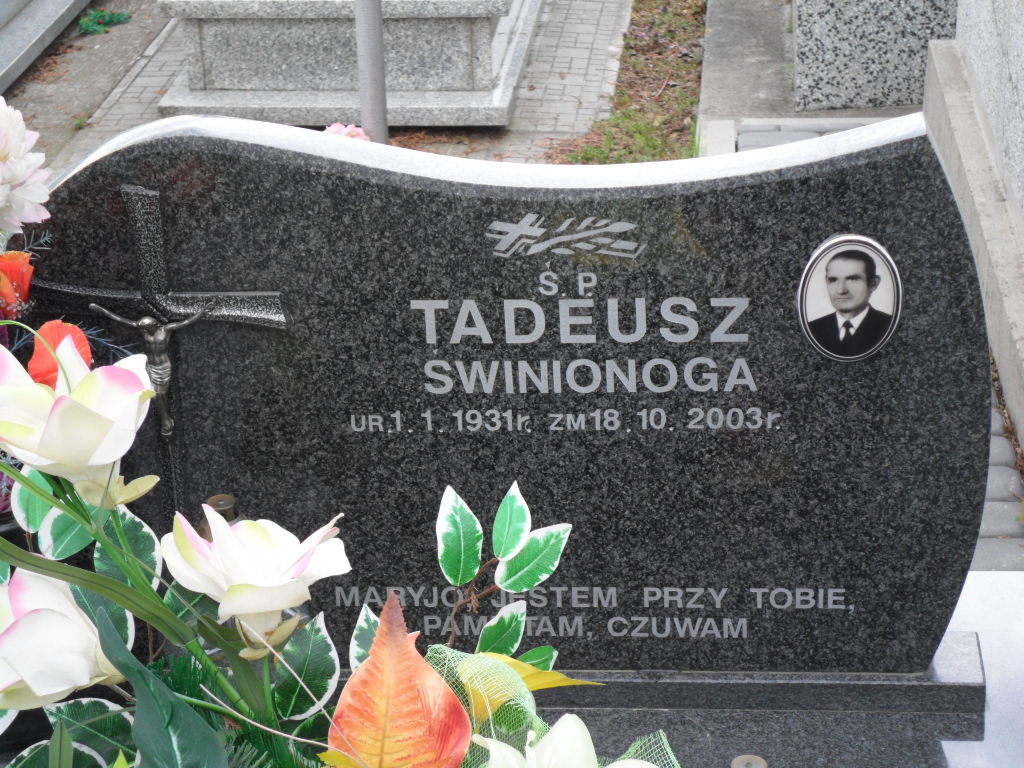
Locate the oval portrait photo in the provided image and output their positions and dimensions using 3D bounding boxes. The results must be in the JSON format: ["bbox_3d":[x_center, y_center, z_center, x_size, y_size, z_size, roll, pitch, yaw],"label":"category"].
[{"bbox_3d":[0.297,-0.074,2.232,0.090,0.120,0.009,0,22,5],"label":"oval portrait photo"}]

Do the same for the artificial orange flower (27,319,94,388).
[{"bbox_3d":[-0.389,-0.024,2.190,0.062,0.065,0.050,0,22,5],"label":"artificial orange flower"}]

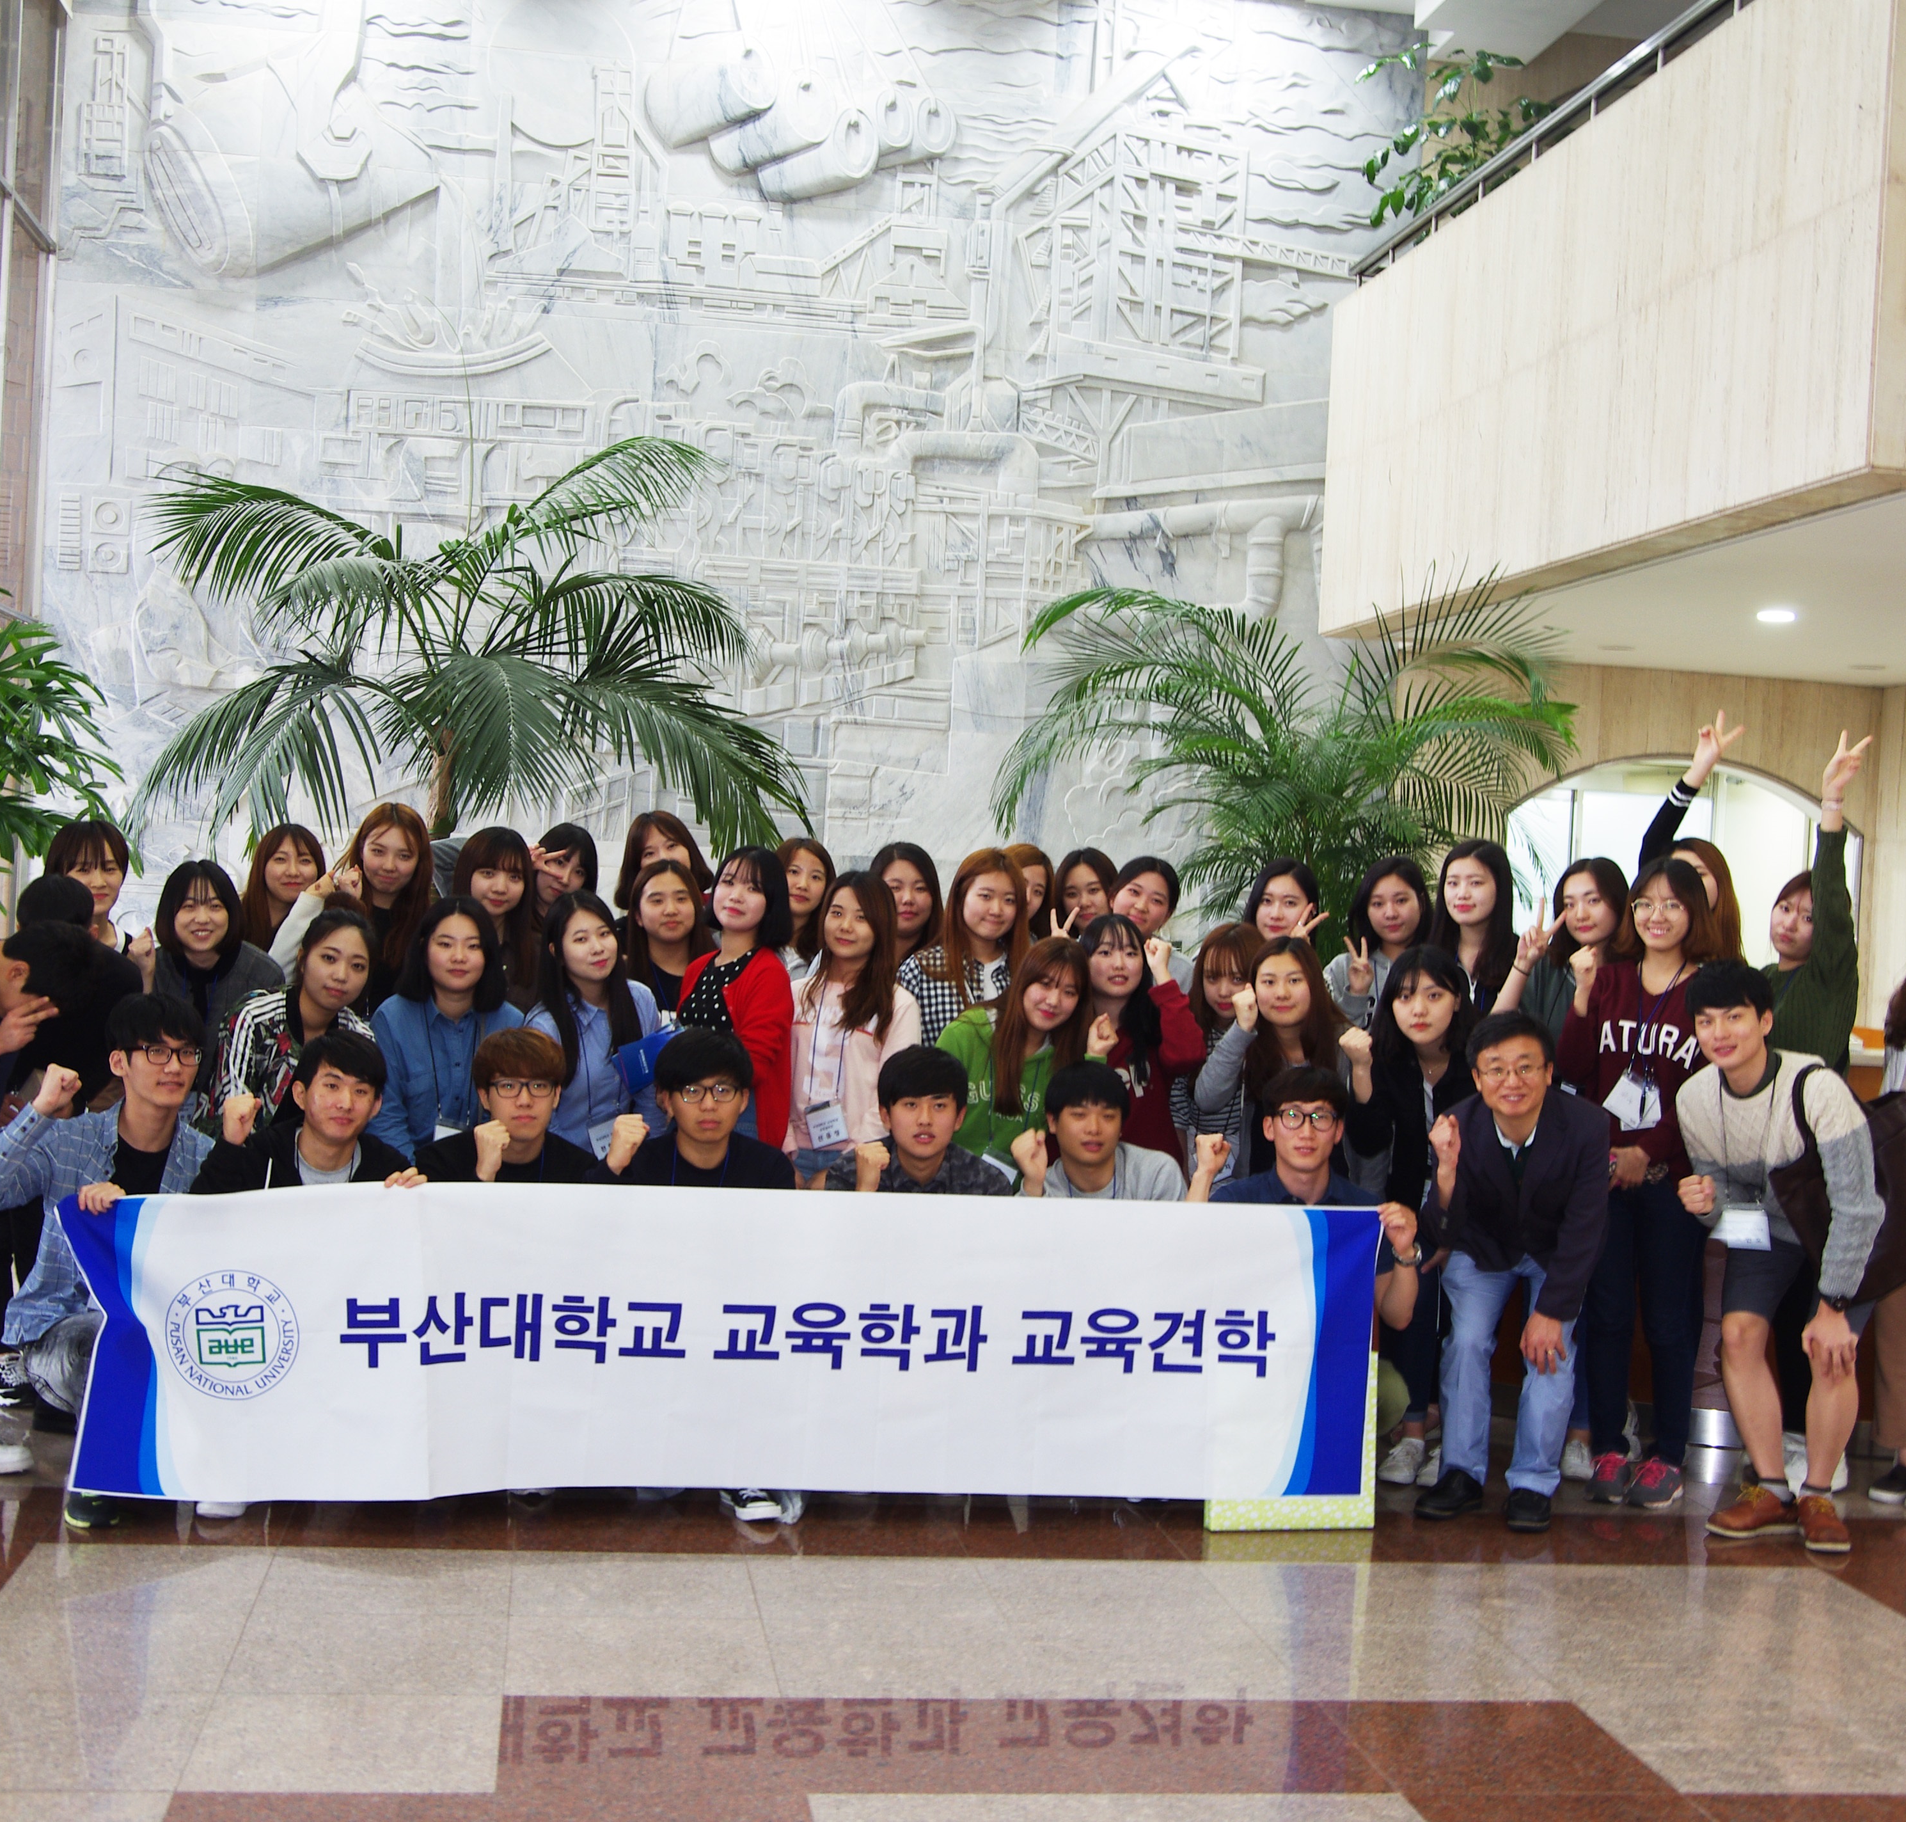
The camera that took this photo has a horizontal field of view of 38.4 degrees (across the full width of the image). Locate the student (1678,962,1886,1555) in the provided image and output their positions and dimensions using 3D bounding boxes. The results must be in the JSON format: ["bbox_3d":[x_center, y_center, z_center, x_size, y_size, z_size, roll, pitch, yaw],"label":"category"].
[{"bbox_3d":[2.002,0.808,6.600,0.500,1.376,0.640,3,1,21],"label":"student"}]

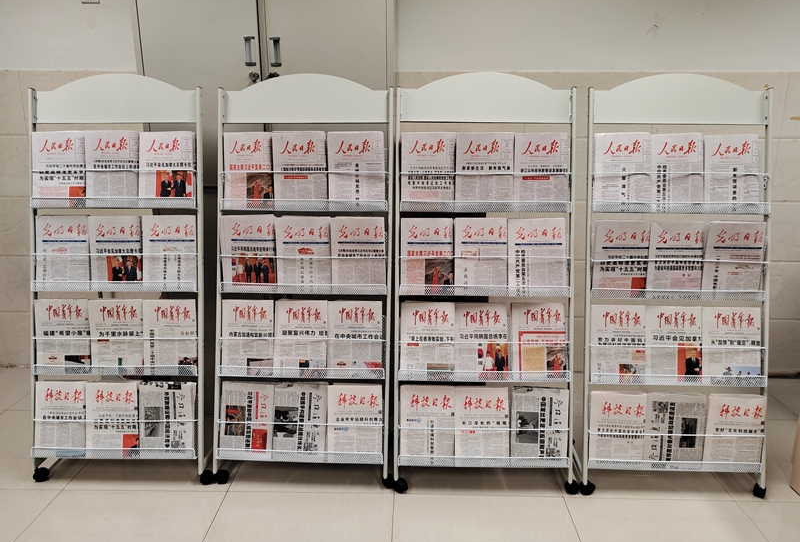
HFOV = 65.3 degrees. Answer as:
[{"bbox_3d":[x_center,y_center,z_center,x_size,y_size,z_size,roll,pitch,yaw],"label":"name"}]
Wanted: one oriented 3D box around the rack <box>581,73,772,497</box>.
[{"bbox_3d":[0.972,0.059,2.191,0.637,1.460,0.390,1,14,2],"label":"rack"}]

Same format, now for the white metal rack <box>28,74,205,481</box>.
[{"bbox_3d":[-1.038,0.035,2.273,0.637,1.460,0.390,1,14,2],"label":"white metal rack"}]

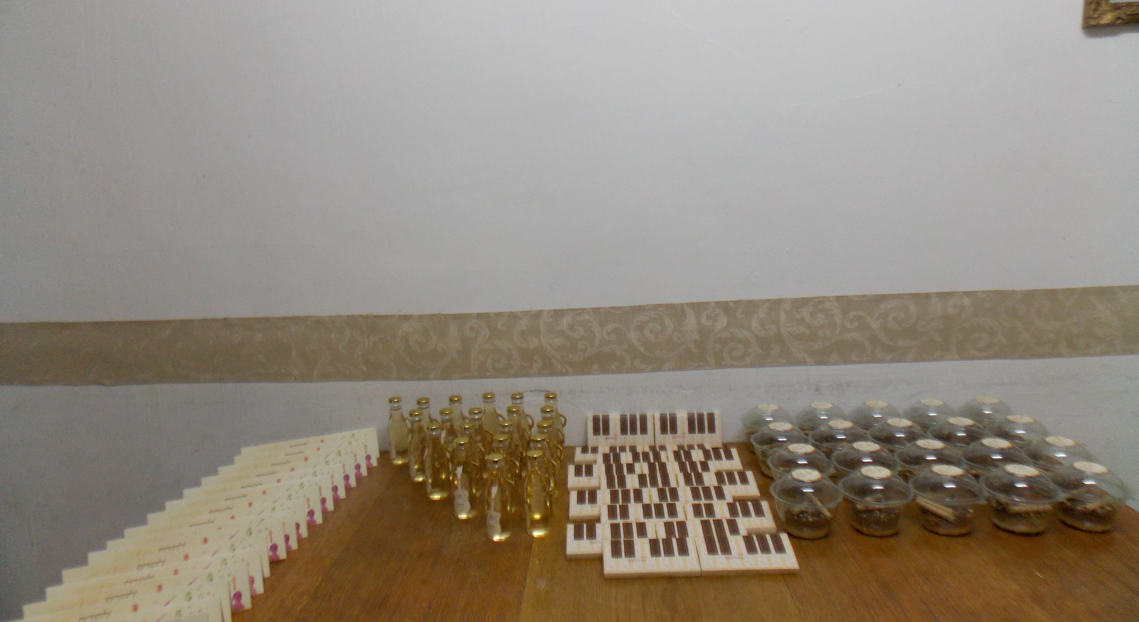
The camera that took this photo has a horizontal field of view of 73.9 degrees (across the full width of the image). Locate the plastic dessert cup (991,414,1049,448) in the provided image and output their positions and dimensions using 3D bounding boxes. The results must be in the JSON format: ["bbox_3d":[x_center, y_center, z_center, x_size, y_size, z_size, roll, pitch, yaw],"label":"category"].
[{"bbox_3d":[0.945,0.278,1.590,0.123,0.104,0.123,-2,11,3],"label":"plastic dessert cup"}]

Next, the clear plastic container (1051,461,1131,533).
[{"bbox_3d":[0.922,0.327,1.344,0.123,0.104,0.123,-2,11,3],"label":"clear plastic container"}]

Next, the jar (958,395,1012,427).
[{"bbox_3d":[0.946,0.250,1.714,0.121,0.102,0.121,-2,10,3],"label":"jar"}]

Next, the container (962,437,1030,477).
[{"bbox_3d":[0.828,0.306,1.472,0.123,0.104,0.123,-2,11,3],"label":"container"}]

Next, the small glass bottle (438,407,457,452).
[{"bbox_3d":[-0.257,0.289,1.638,0.049,0.152,0.045,-2,10,3],"label":"small glass bottle"}]

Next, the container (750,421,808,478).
[{"bbox_3d":[0.441,0.291,1.581,0.122,0.103,0.122,-2,10,3],"label":"container"}]

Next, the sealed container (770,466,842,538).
[{"bbox_3d":[0.428,0.346,1.368,0.123,0.104,0.123,-2,11,3],"label":"sealed container"}]

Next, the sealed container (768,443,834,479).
[{"bbox_3d":[0.447,0.314,1.460,0.121,0.102,0.121,-2,10,3],"label":"sealed container"}]

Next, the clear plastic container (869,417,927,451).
[{"bbox_3d":[0.689,0.283,1.584,0.121,0.102,0.121,-2,10,3],"label":"clear plastic container"}]

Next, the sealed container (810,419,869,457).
[{"bbox_3d":[0.564,0.286,1.575,0.122,0.103,0.122,-2,10,3],"label":"sealed container"}]

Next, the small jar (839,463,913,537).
[{"bbox_3d":[0.539,0.331,1.332,0.122,0.103,0.122,-2,10,3],"label":"small jar"}]

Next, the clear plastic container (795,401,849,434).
[{"bbox_3d":[0.578,0.267,1.732,0.123,0.104,0.123,-2,11,3],"label":"clear plastic container"}]

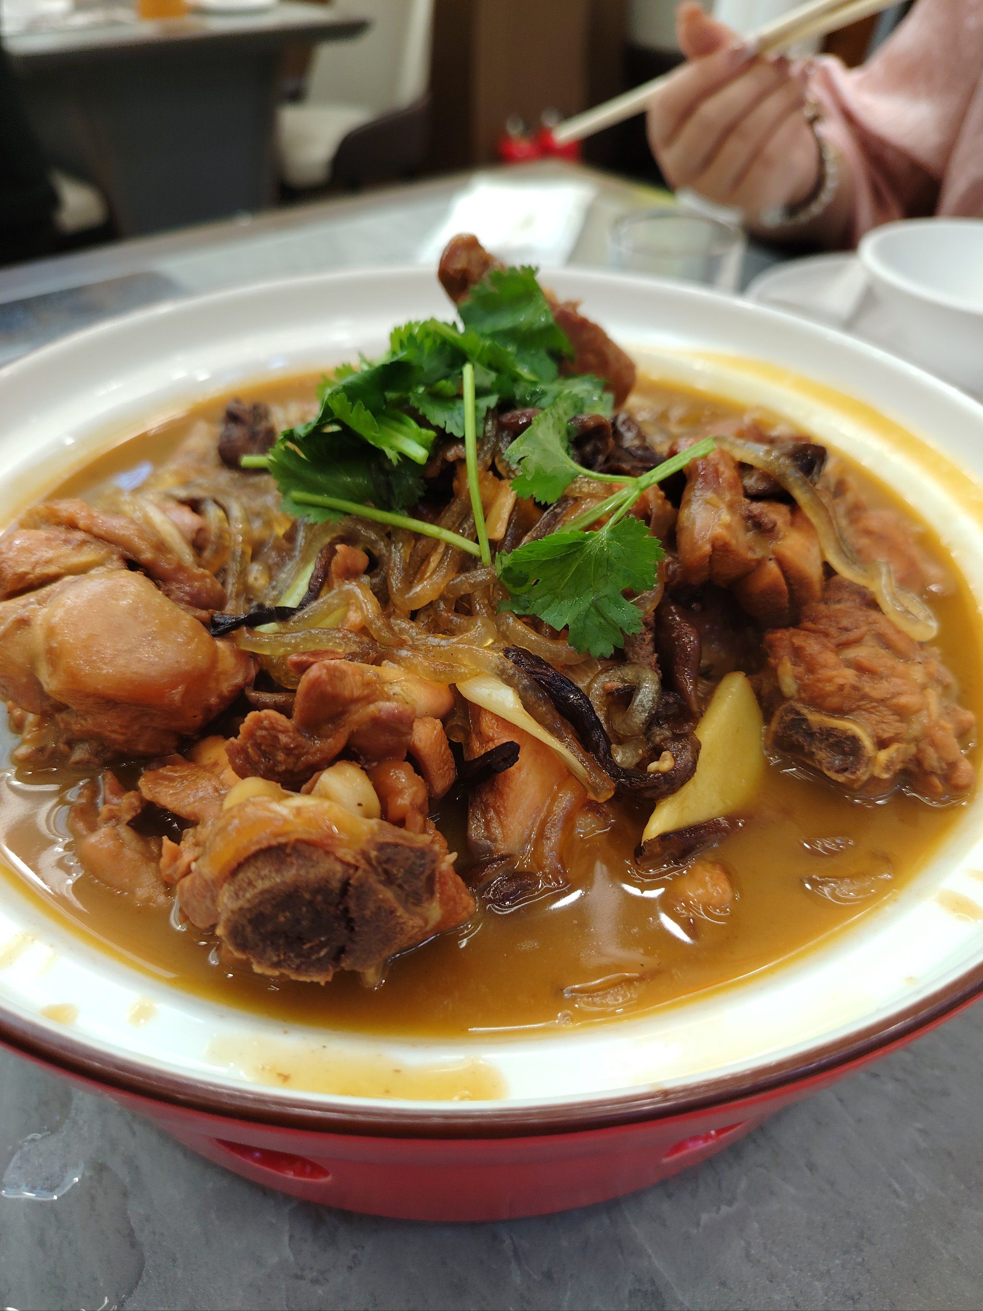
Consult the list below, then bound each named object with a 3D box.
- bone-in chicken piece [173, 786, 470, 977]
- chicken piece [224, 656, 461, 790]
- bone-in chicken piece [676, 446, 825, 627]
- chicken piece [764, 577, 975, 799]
[{"bbox_3d":[-0.029,0.038,0.159,0.047,0.030,0.030,-7,44,-9],"label":"bone-in chicken piece"},{"bbox_3d":[-0.029,0.013,0.176,0.041,0.024,0.027,-12,44,-13],"label":"chicken piece"},{"bbox_3d":[0.060,-0.027,0.210,0.031,0.032,0.031,1,43,0],"label":"bone-in chicken piece"},{"bbox_3d":[0.080,0.006,0.193,0.041,0.033,0.036,9,44,9],"label":"chicken piece"}]

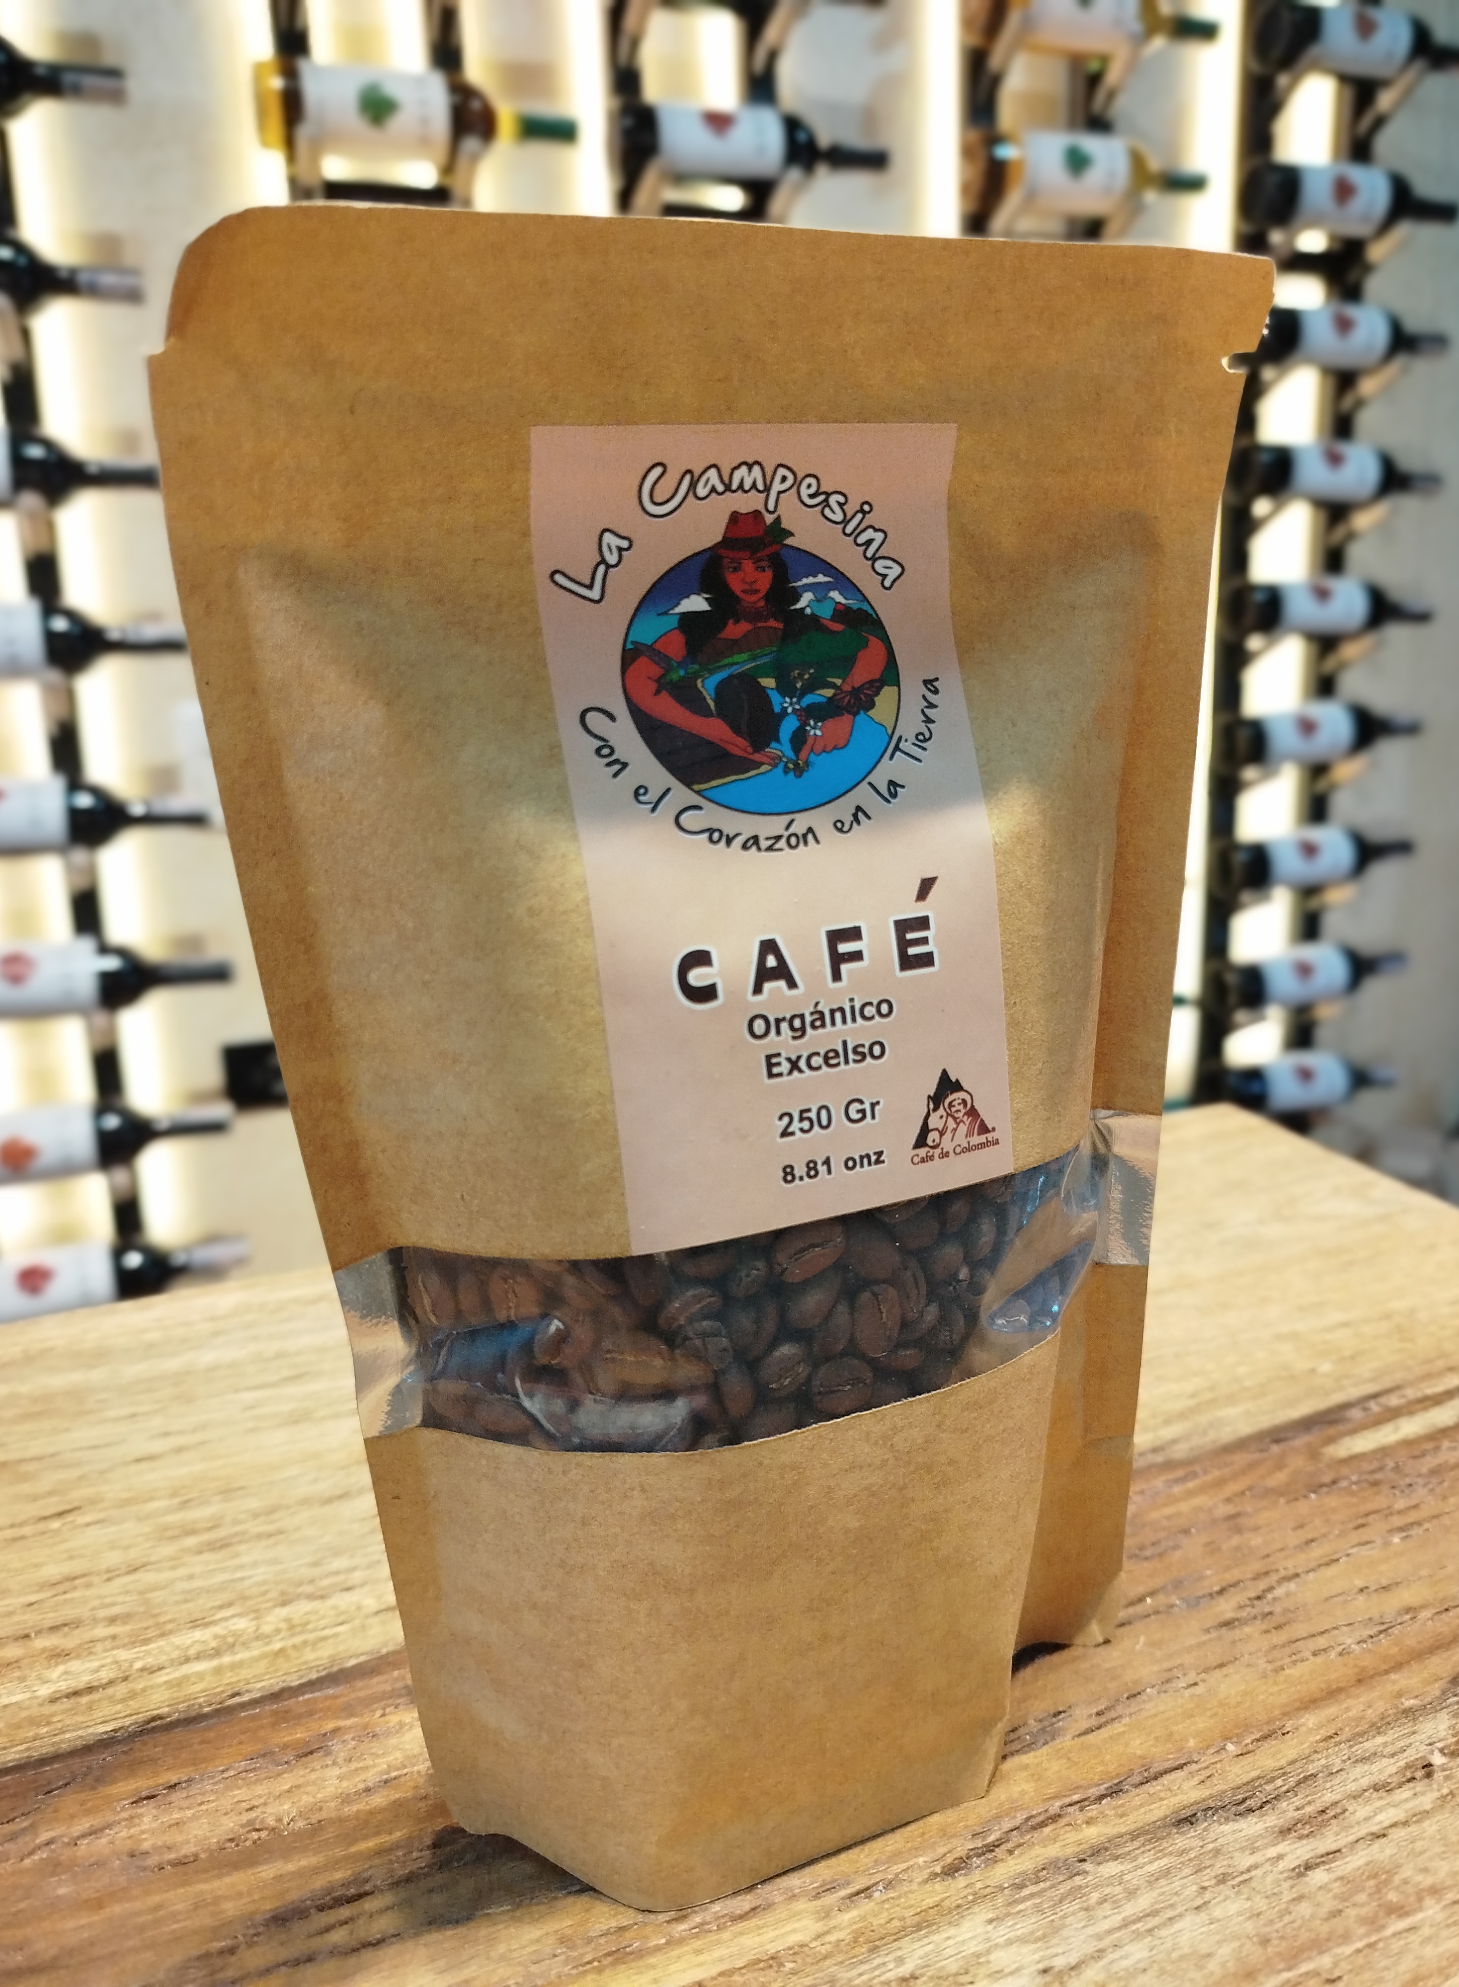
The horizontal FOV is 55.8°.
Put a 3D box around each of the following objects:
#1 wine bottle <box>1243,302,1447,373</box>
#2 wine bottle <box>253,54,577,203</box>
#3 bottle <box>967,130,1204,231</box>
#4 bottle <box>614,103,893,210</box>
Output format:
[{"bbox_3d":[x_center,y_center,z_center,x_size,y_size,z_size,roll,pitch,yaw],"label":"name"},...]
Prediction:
[{"bbox_3d":[0.786,-0.836,1.752,0.300,0.076,0.076,-5,13,-19],"label":"wine bottle"},{"bbox_3d":[-0.302,-0.858,1.348,0.300,0.076,0.076,-7,13,-19],"label":"wine bottle"},{"bbox_3d":[0.419,-0.947,1.594,0.300,0.076,0.076,-7,14,-19],"label":"bottle"},{"bbox_3d":[0.030,-0.899,1.461,0.300,0.076,0.076,-6,13,-19],"label":"bottle"}]

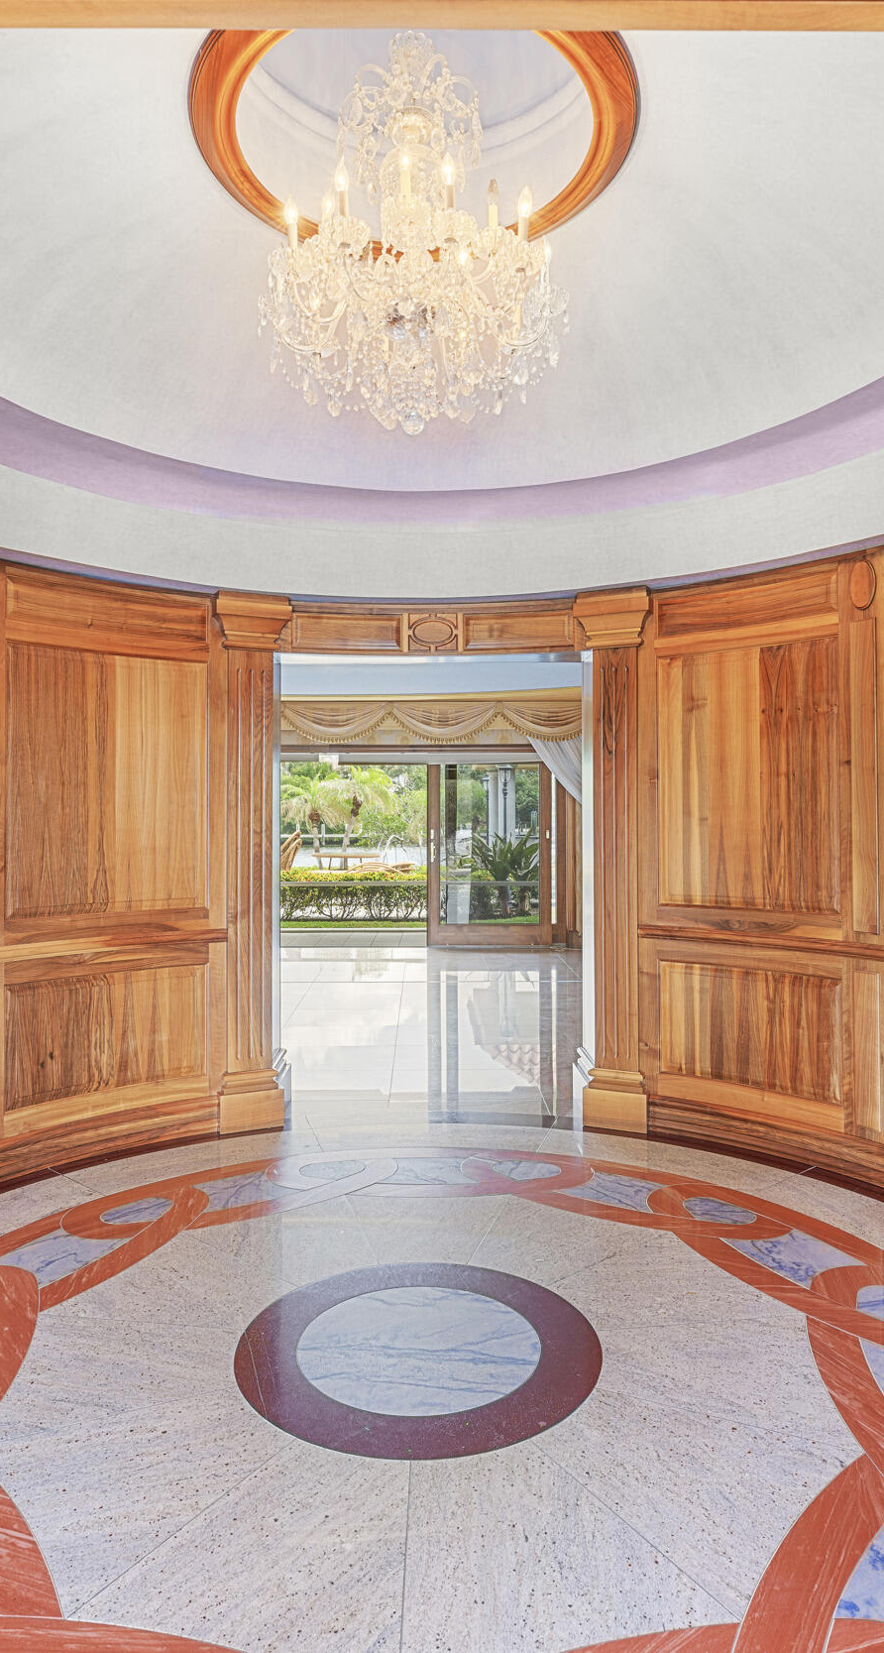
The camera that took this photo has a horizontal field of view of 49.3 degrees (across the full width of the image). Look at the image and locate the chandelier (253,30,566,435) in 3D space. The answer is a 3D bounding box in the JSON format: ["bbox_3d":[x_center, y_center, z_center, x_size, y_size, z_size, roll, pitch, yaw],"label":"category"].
[{"bbox_3d":[-0.075,-1.535,2.474,0.791,1.052,0.791,0,0,0],"label":"chandelier"}]

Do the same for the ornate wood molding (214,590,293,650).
[{"bbox_3d":[-0.817,-0.877,4.161,0.318,0.222,0.087,0,0,-21],"label":"ornate wood molding"}]

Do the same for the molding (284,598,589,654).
[{"bbox_3d":[-0.042,-0.886,4.306,1.273,0.221,0.161,0,0,0],"label":"molding"}]

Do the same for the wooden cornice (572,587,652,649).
[{"bbox_3d":[0.744,-0.883,4.159,0.318,0.222,0.087,0,0,20],"label":"wooden cornice"}]

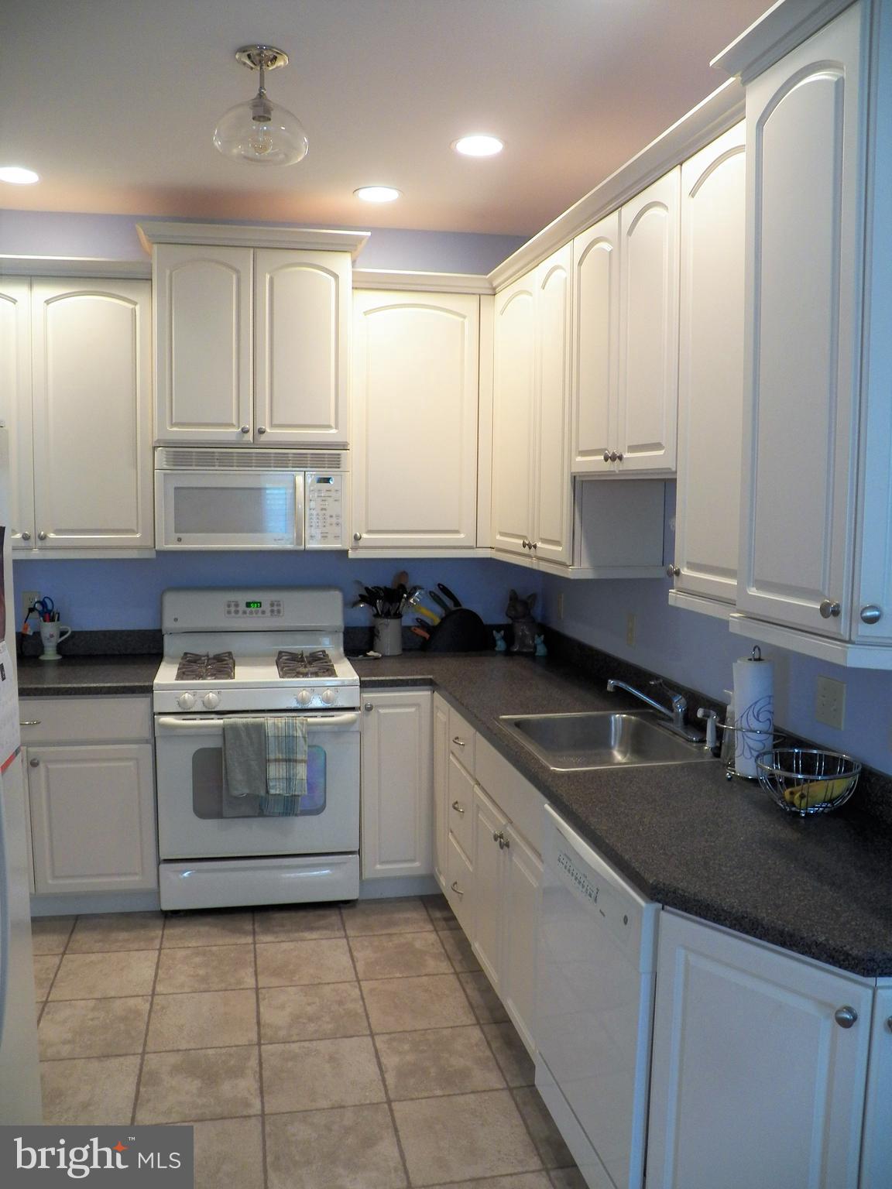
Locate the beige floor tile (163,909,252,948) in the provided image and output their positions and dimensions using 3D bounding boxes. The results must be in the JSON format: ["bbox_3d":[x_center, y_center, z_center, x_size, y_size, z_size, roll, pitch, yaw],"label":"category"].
[{"bbox_3d":[-0.871,1.229,3.558,0.327,0.012,0.327,-1,6,-12],"label":"beige floor tile"}]

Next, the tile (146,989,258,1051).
[{"bbox_3d":[-0.713,1.259,2.838,0.323,0.010,0.323,-1,6,-12],"label":"tile"}]

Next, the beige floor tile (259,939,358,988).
[{"bbox_3d":[-0.485,1.264,3.299,0.330,0.010,0.330,-1,7,-12],"label":"beige floor tile"}]

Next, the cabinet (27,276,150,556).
[{"bbox_3d":[-1.369,-0.705,3.780,0.455,1.030,0.330,-1,6,-12],"label":"cabinet"}]

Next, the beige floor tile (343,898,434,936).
[{"bbox_3d":[-0.231,1.236,3.699,0.332,0.010,0.332,-1,6,-12],"label":"beige floor tile"}]

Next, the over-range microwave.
[{"bbox_3d":[-0.771,-0.386,3.848,0.755,0.400,0.400,-1,7,-12],"label":"over-range microwave"}]

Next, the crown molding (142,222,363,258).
[{"bbox_3d":[-0.754,-1.375,3.799,0.885,0.070,0.400,-1,6,-12],"label":"crown molding"}]

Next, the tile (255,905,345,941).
[{"bbox_3d":[-0.558,1.241,3.647,0.332,0.010,0.332,-1,6,-12],"label":"tile"}]

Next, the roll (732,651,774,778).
[{"bbox_3d":[0.742,0.293,2.313,0.098,0.282,0.098,1,6,0],"label":"roll"}]

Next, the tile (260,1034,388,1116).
[{"bbox_3d":[-0.334,1.288,2.584,0.323,0.010,0.323,-1,6,-12],"label":"tile"}]

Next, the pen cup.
[{"bbox_3d":[-1.639,0.196,4.040,0.125,0.155,0.095,-1,6,-12],"label":"pen cup"}]

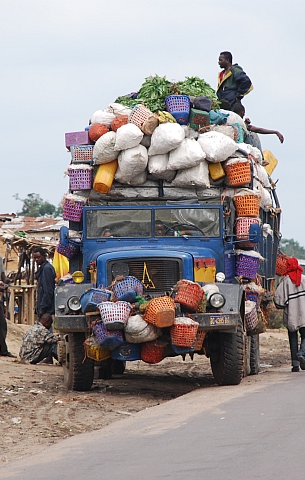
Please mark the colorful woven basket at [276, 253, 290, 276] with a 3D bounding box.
[{"bbox_3d":[2.025,0.396,62.500,0.370,0.350,0.370,0,0,5],"label":"colorful woven basket"}]

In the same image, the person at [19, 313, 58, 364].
[{"bbox_3d":[-1.668,1.482,60.000,0.700,0.790,0.520,0,0,-3],"label":"person"}]

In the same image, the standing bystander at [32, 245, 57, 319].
[{"bbox_3d":[-1.657,0.963,61.800,0.360,1.695,0.500,0,0,-26],"label":"standing bystander"}]

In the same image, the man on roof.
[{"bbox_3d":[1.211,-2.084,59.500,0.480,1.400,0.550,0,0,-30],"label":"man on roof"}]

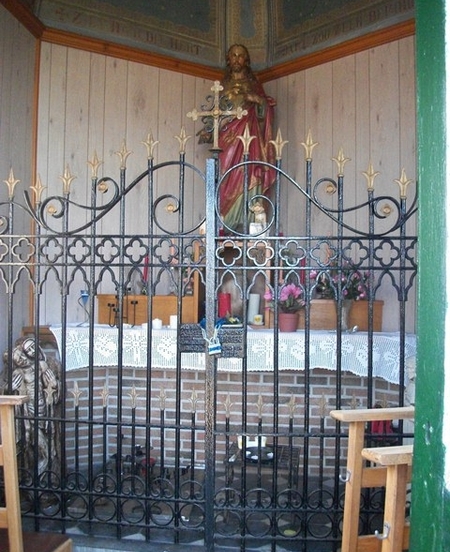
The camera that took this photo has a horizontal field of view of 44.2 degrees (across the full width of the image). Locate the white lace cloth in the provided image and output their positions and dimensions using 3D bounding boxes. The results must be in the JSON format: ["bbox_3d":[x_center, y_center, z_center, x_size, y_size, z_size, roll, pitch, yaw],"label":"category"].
[{"bbox_3d":[0.058,0.492,3.570,2.250,0.270,0.450,1,0,6],"label":"white lace cloth"}]

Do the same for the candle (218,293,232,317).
[{"bbox_3d":[-0.001,0.211,3.720,0.084,0.195,0.084,1,0,6],"label":"candle"}]

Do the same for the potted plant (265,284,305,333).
[{"bbox_3d":[0.393,0.204,3.600,0.260,0.320,0.250,1,0,6],"label":"potted plant"}]

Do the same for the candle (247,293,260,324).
[{"bbox_3d":[0.195,0.223,3.720,0.073,0.205,0.073,1,0,6],"label":"candle"}]

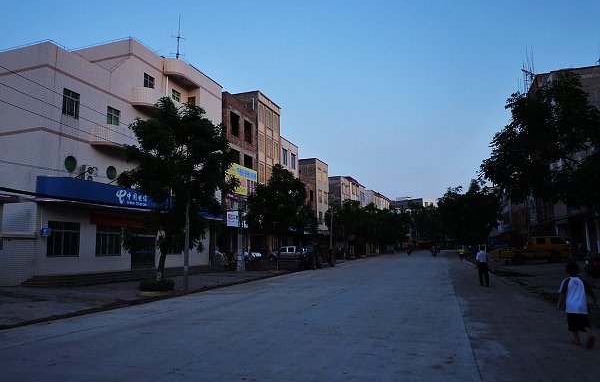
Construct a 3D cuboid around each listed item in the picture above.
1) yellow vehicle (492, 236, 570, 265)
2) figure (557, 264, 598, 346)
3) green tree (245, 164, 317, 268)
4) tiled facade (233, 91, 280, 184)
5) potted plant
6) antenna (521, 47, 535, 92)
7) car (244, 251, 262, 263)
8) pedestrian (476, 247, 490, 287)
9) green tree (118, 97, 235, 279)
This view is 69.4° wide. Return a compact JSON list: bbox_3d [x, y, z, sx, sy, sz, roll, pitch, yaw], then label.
[{"bbox_3d":[18.244,4.708,34.000,5.150,2.100,1.900,0,-8,-6],"label":"yellow vehicle"},{"bbox_3d":[4.595,1.878,7.200,0.580,1.350,0.450,-5,-9,24],"label":"figure"},{"bbox_3d":[-1.314,1.718,29.200,4.700,7.200,4.700,-1,-8,0],"label":"green tree"},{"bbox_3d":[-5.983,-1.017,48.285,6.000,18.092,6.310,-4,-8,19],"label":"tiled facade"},{"bbox_3d":[-5.531,3.719,16.700,1.350,0.600,1.350,-4,-8,19],"label":"potted plant"},{"bbox_3d":[23.364,-12.478,44.500,1.300,4.700,1.300,-4,-8,19],"label":"antenna"},{"bbox_3d":[-4.990,7.029,46.500,1.700,1.400,3.900,-4,-8,19],"label":"car"},{"bbox_3d":[7.509,3.102,17.800,0.560,1.630,0.360,-4,-9,22],"label":"pedestrian"},{"bbox_3d":[-4.931,-0.140,17.300,4.400,7.200,4.400,-4,-8,19],"label":"green tree"}]

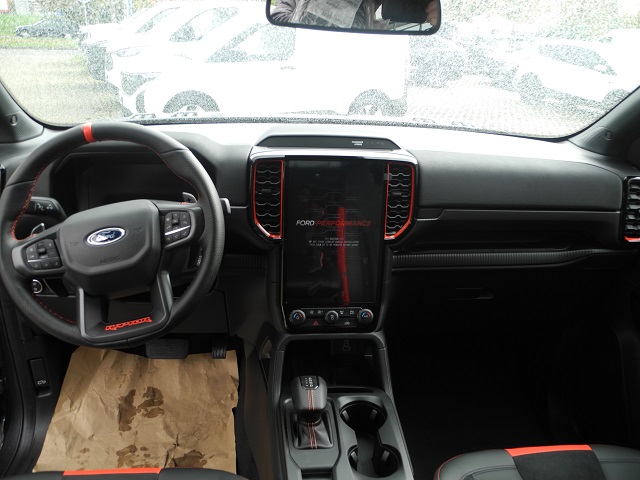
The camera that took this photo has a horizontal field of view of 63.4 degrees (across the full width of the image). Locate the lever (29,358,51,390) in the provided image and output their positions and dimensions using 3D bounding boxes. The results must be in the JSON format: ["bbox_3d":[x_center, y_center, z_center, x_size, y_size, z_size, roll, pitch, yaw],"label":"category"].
[{"bbox_3d":[-0.628,0.296,1.162,0.030,0.080,0.025,-6,25,-18],"label":"lever"}]

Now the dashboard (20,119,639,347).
[{"bbox_3d":[0.010,-0.056,1.208,1.450,0.420,0.480,0,24,-5],"label":"dashboard"}]

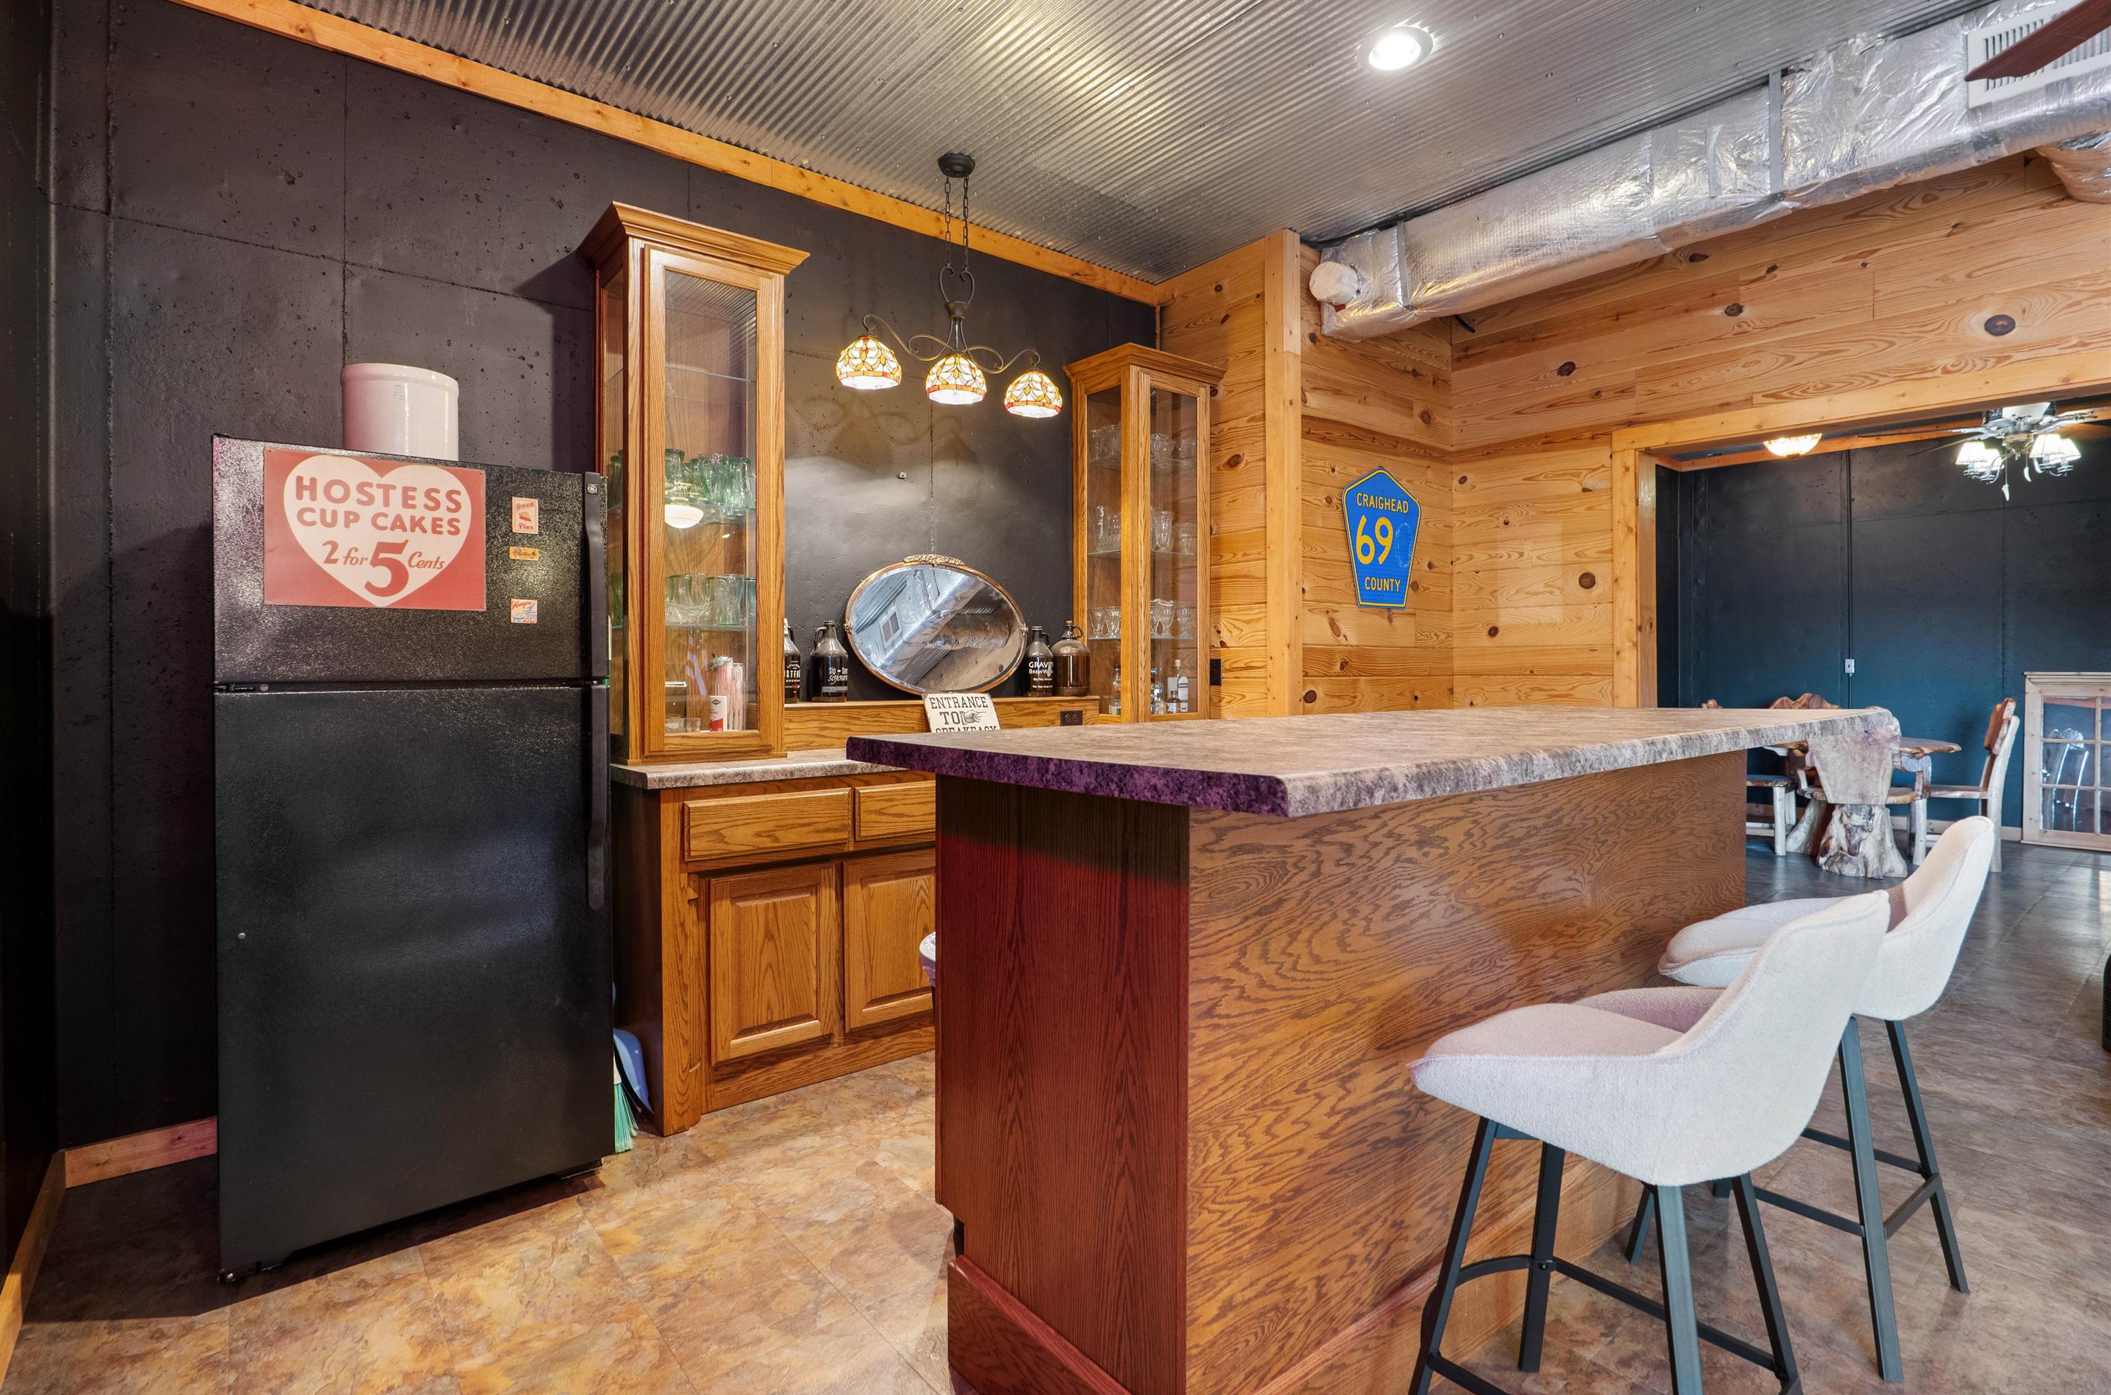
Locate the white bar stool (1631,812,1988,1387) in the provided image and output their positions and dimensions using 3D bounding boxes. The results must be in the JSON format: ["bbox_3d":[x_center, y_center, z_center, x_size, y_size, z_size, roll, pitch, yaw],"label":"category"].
[{"bbox_3d":[1.475,0.678,1.843,0.480,0.956,0.530,-1,2,-36],"label":"white bar stool"}]

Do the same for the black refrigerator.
[{"bbox_3d":[-1.502,0.298,2.247,0.700,1.630,0.710,-1,2,-36],"label":"black refrigerator"}]

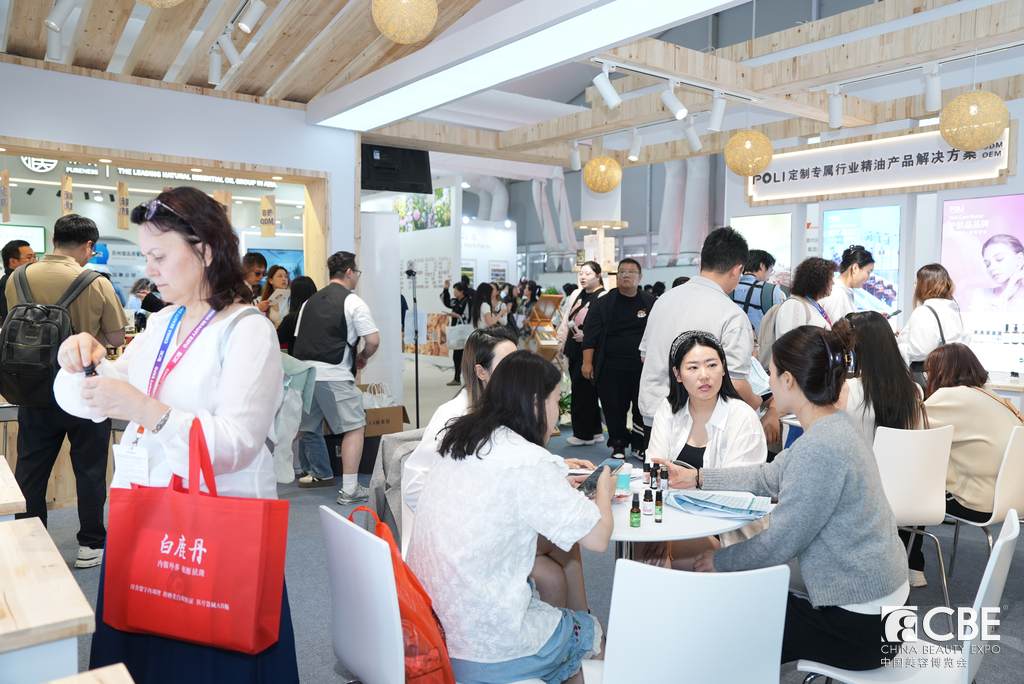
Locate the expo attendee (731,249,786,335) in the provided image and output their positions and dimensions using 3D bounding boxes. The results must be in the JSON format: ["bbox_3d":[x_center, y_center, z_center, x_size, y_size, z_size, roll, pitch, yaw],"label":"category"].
[{"bbox_3d":[1.595,0.269,5.058,0.380,1.750,0.520,-4,5,-45],"label":"expo attendee"}]

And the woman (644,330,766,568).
[{"bbox_3d":[0.688,0.595,2.798,0.480,1.265,0.680,2,4,18],"label":"woman"}]

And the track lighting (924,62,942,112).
[{"bbox_3d":[2.249,-1.358,4.100,0.090,0.250,0.080,-3,5,-44],"label":"track lighting"}]

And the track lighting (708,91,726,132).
[{"bbox_3d":[1.257,-1.410,4.700,0.085,0.240,0.115,-1,4,-18],"label":"track lighting"}]

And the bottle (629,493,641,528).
[{"bbox_3d":[0.340,0.467,2.130,0.030,0.098,0.030,1,4,9],"label":"bottle"}]

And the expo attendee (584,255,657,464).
[{"bbox_3d":[0.961,0.125,6.680,0.660,1.710,0.420,1,4,10],"label":"expo attendee"}]

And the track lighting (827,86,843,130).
[{"bbox_3d":[1.826,-1.327,4.350,0.085,0.240,0.085,-3,5,-38],"label":"track lighting"}]

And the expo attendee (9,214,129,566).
[{"bbox_3d":[-2.236,0.255,3.891,0.520,1.770,0.420,1,4,8],"label":"expo attendee"}]

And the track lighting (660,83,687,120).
[{"bbox_3d":[0.935,-1.393,4.450,0.080,0.215,0.160,-3,5,-41],"label":"track lighting"}]

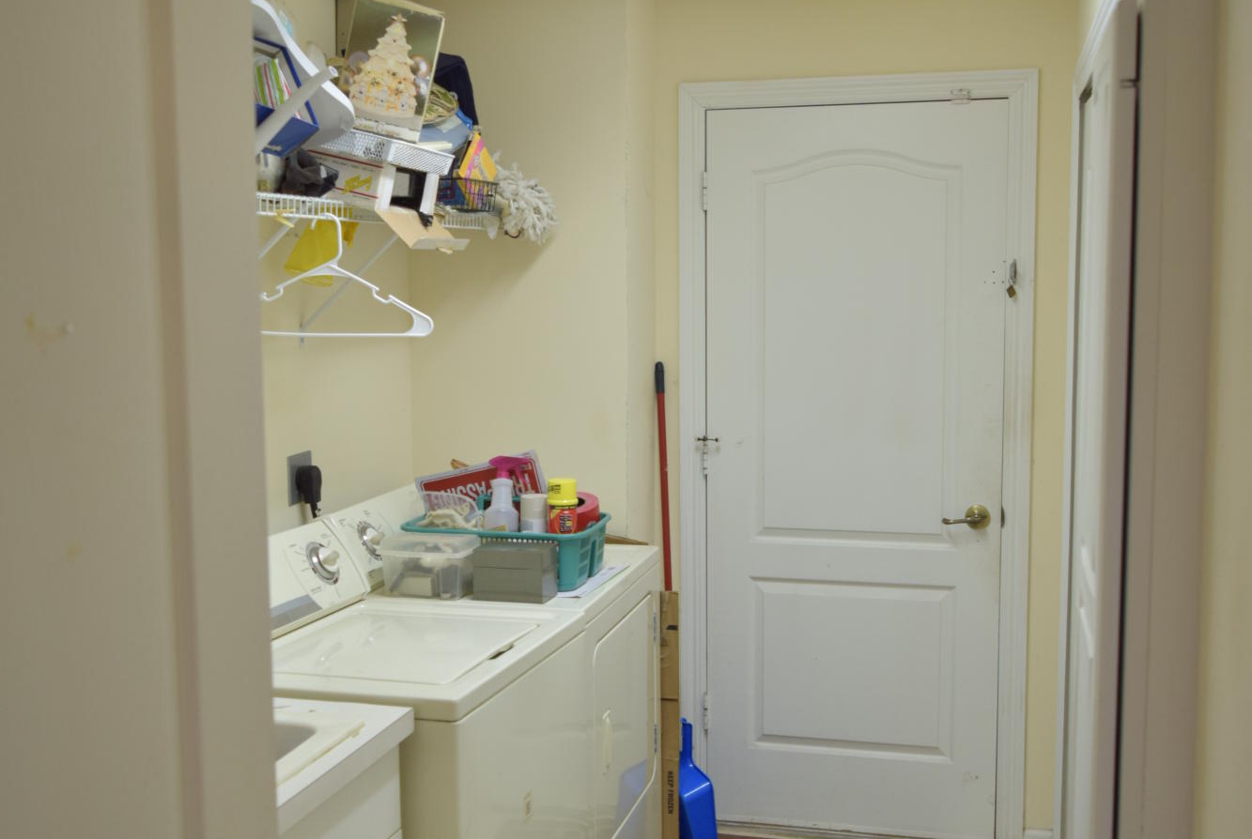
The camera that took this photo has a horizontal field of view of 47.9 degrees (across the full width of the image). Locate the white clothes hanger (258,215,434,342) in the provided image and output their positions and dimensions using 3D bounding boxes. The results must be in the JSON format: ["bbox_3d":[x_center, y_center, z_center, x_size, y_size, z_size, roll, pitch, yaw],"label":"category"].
[{"bbox_3d":[-0.591,-0.286,2.825,0.420,0.240,0.018,1,6,15],"label":"white clothes hanger"}]

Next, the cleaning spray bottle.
[{"bbox_3d":[-0.285,0.236,3.363,0.105,0.280,0.070,-1,6,-4],"label":"cleaning spray bottle"}]

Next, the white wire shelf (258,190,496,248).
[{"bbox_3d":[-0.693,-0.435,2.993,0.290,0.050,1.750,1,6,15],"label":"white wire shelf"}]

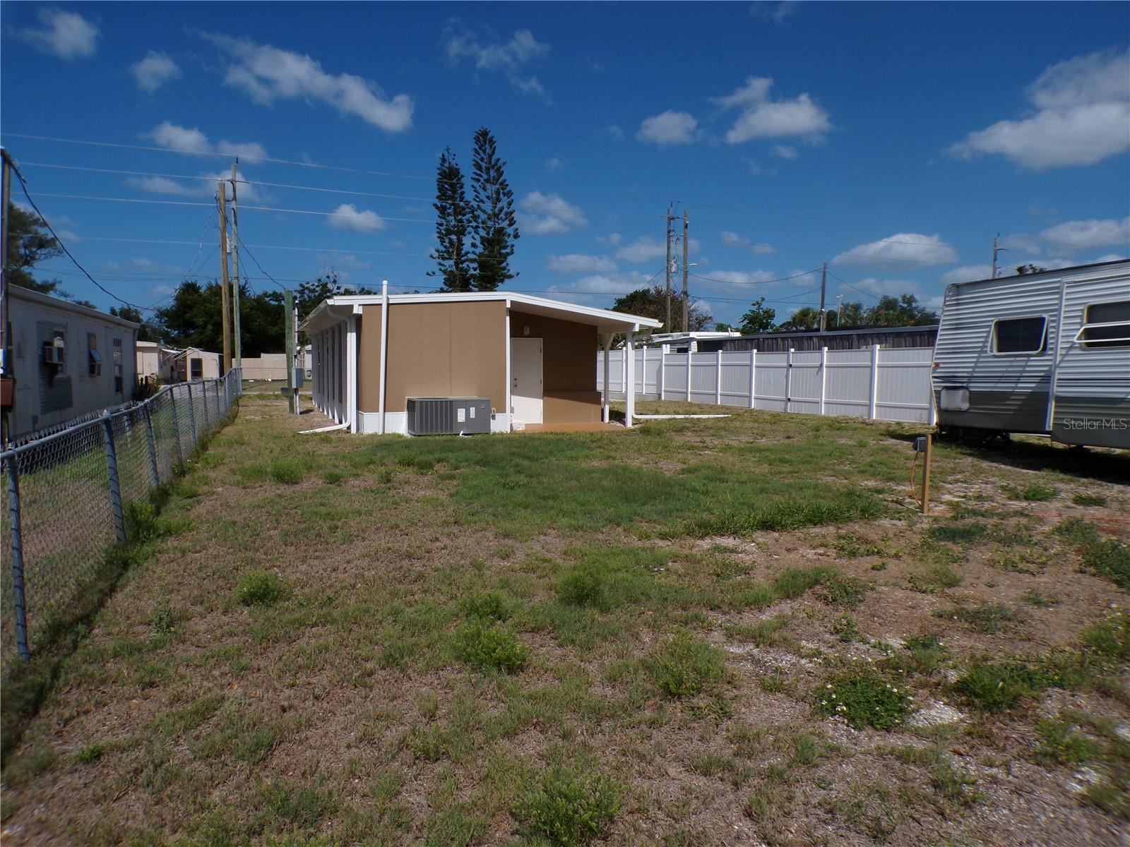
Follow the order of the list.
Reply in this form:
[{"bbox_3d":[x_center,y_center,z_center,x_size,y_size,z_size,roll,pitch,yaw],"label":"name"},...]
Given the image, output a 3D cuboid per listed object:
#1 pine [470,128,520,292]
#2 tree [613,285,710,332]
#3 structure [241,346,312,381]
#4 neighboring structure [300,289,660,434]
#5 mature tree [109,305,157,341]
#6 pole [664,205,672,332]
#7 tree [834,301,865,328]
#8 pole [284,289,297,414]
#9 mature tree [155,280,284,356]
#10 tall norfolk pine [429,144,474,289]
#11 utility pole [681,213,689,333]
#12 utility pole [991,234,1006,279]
[{"bbox_3d":[-5.278,-12.526,59.266,3.900,19.289,3.900,-1,4,-21],"label":"pine"},{"bbox_3d":[6.803,-6.195,55.696,7.200,7.305,6.500,-1,4,-21],"label":"tree"},{"bbox_3d":[-23.847,-5.062,65.824,6.500,2.900,4.000,-1,4,-21],"label":"structure"},{"bbox_3d":[-3.661,-1.856,23.655,7.730,3.100,13.750,-1,4,-21],"label":"neighboring structure"},{"bbox_3d":[-41.080,-7.802,74.664,4.800,6.970,4.800,-1,4,-21],"label":"mature tree"},{"bbox_3d":[5.843,-7.145,45.103,0.330,10.682,0.330,-1,4,-21],"label":"pole"},{"bbox_3d":[23.738,-6.650,65.677,3.200,7.138,3.200,-1,4,-21],"label":"tree"},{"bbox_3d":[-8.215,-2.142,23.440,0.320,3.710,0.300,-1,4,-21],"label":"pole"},{"bbox_3d":[-29.738,-8.021,67.623,11.200,8.631,9.000,-1,4,-21],"label":"mature tree"},{"bbox_3d":[-8.586,-11.802,59.319,3.600,17.771,3.600,-1,4,-21],"label":"tall norfolk pine"},{"bbox_3d":[6.829,-7.017,45.112,0.330,10.444,0.330,-1,4,-21],"label":"utility pole"},{"bbox_3d":[28.745,-7.374,52.589,0.800,10.635,0.400,-1,4,-21],"label":"utility pole"}]

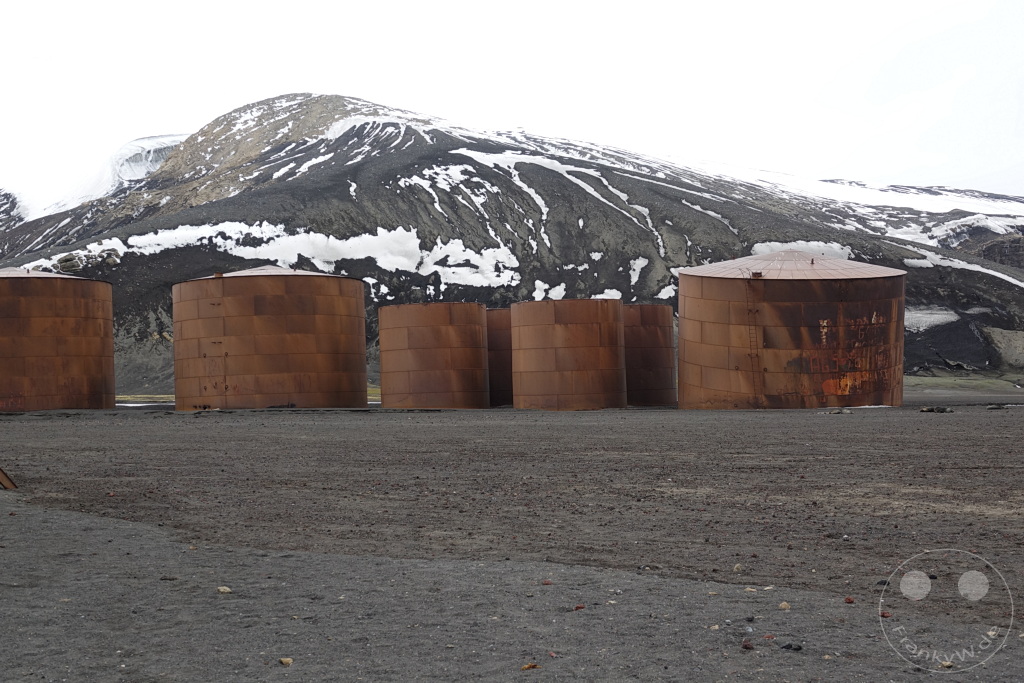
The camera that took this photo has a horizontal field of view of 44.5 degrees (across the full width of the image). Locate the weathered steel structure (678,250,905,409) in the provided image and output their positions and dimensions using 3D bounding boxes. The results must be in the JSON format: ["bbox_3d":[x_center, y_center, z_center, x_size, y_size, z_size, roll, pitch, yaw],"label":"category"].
[{"bbox_3d":[22.400,-1.050,100.300,17.600,12.300,17.600,0,0,0],"label":"weathered steel structure"}]

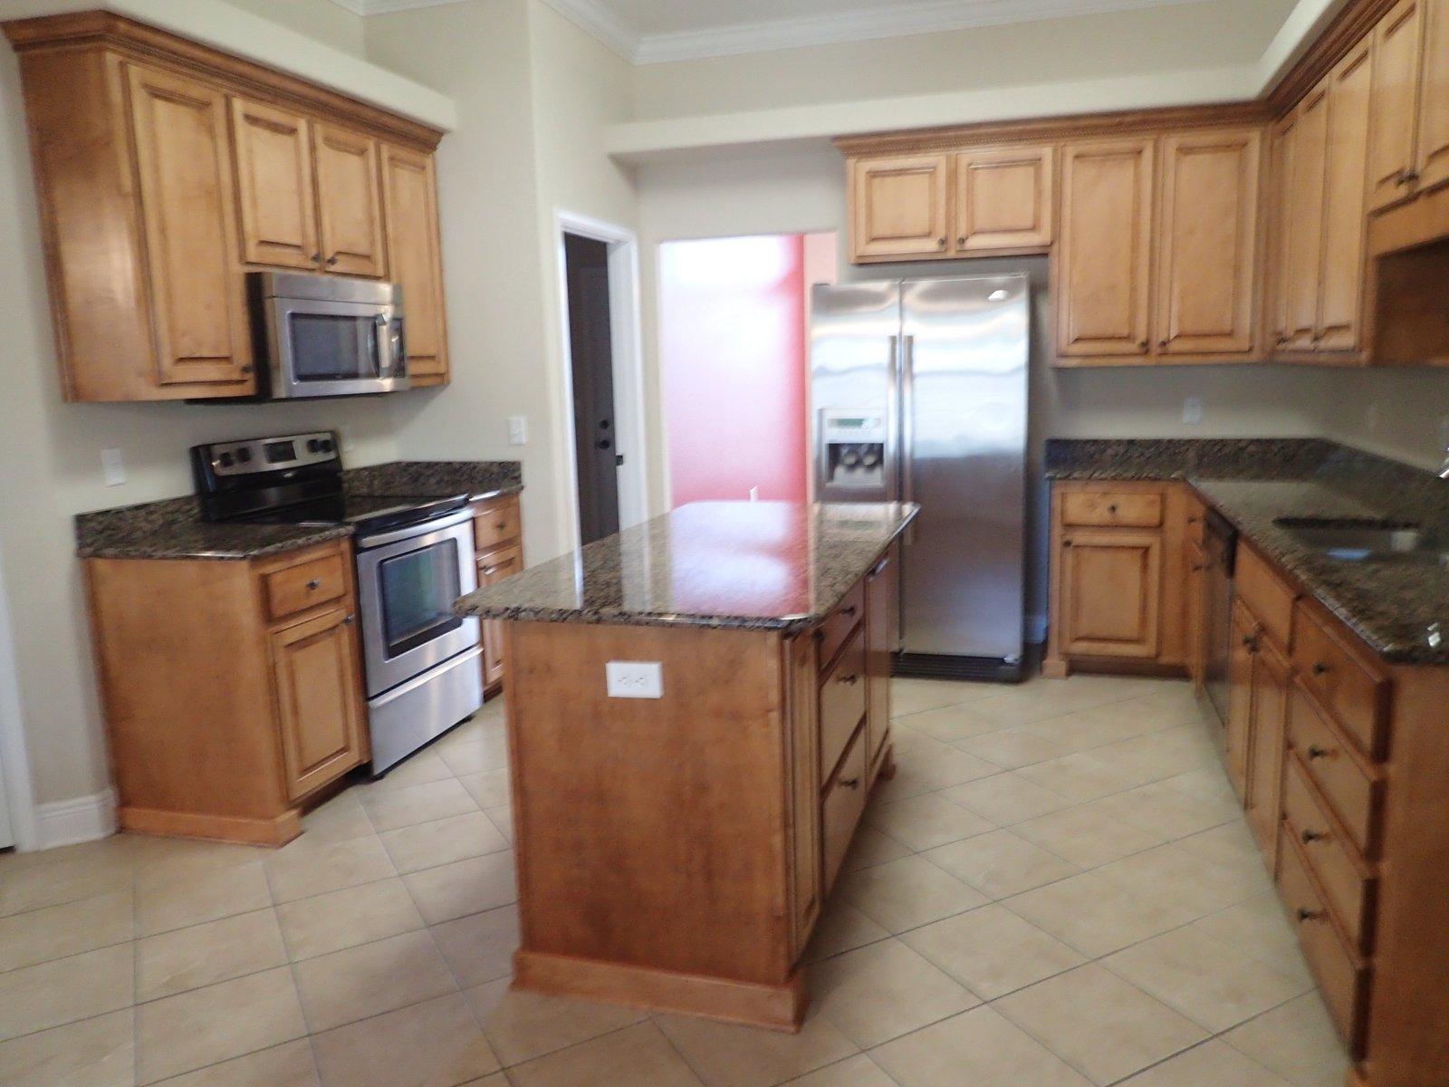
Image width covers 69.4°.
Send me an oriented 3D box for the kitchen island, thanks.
[{"bbox_3d":[0.052,0.451,3.066,0.813,0.915,1.705,1,10,17],"label":"kitchen island"}]

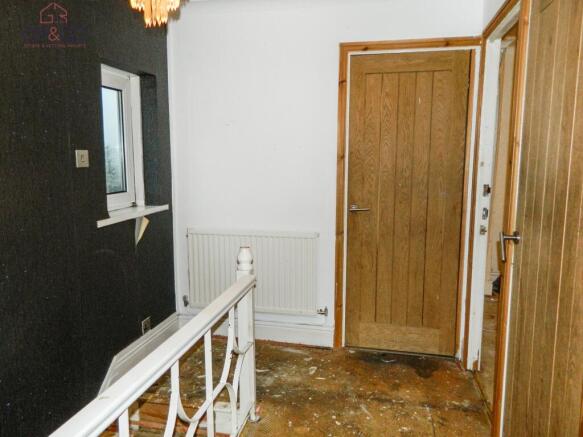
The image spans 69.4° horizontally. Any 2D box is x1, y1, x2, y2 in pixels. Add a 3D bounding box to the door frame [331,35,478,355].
[{"bbox_3d":[0.735,-0.091,2.788,0.857,2.055,0.105,2,8,13],"label":"door frame"}]

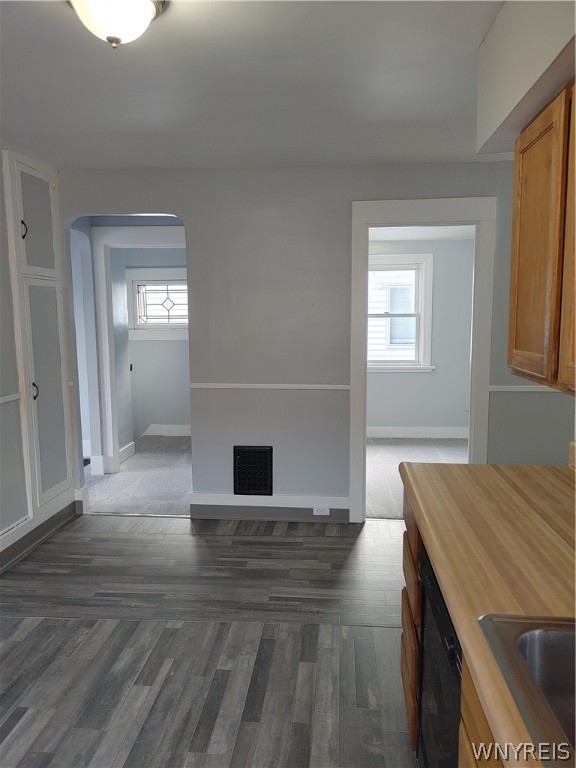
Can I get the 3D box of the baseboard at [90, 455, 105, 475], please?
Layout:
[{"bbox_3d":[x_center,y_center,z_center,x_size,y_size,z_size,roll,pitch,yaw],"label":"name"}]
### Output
[{"bbox_3d":[-1.794,0.772,5.416,0.135,0.180,0.020,0,7,6],"label":"baseboard"}]

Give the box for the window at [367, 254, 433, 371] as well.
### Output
[{"bbox_3d":[1.174,-0.819,6.719,1.040,1.358,0.100,0,7,6],"label":"window"}]

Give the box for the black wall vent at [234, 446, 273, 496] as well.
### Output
[{"bbox_3d":[-0.253,0.635,4.171,0.277,0.364,0.025,0,7,6],"label":"black wall vent"}]

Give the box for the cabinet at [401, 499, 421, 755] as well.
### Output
[{"bbox_3d":[0.737,0.823,1.976,0.630,0.876,0.465,0,7,6],"label":"cabinet"}]

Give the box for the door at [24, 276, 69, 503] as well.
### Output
[{"bbox_3d":[-1.622,0.057,3.940,0.025,1.469,0.440,0,7,6],"label":"door"}]

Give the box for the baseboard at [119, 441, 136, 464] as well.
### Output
[{"bbox_3d":[-1.664,0.721,6.004,0.020,0.137,0.490,0,7,6],"label":"baseboard"}]

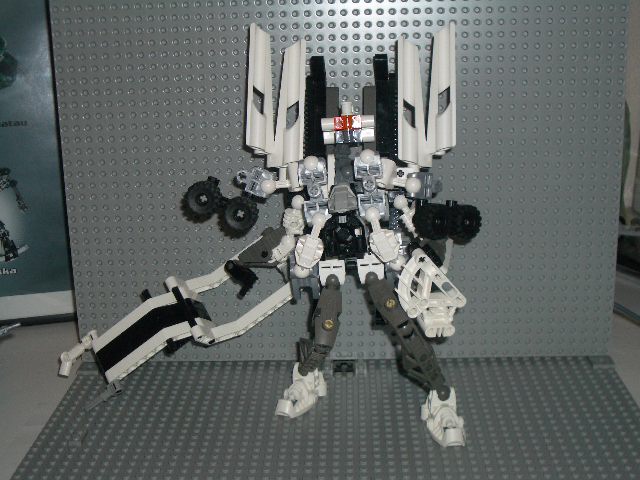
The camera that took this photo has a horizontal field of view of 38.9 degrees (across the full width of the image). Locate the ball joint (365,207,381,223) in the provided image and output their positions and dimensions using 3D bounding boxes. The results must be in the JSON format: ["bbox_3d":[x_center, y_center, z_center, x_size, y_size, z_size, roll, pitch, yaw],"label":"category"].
[{"bbox_3d":[0.033,-0.016,0.562,0.009,0.009,0.009,-1,17,2],"label":"ball joint"}]

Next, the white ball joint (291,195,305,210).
[{"bbox_3d":[-0.014,-0.024,0.585,0.009,0.009,0.009,-1,16,2],"label":"white ball joint"}]

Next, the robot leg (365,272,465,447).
[{"bbox_3d":[0.058,0.070,0.558,0.057,0.097,0.052,-3,17,-4],"label":"robot leg"}]

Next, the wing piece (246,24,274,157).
[{"bbox_3d":[-0.037,-0.095,0.576,0.015,0.082,0.013,1,6,2],"label":"wing piece"}]

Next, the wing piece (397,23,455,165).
[{"bbox_3d":[0.068,-0.092,0.576,0.039,0.093,0.018,2,5,1],"label":"wing piece"}]

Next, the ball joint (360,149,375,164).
[{"bbox_3d":[0.029,-0.051,0.561,0.009,0.009,0.009,-1,16,2],"label":"ball joint"}]

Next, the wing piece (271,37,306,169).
[{"bbox_3d":[-0.018,-0.087,0.578,0.017,0.082,0.013,5,6,0],"label":"wing piece"}]

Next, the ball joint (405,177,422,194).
[{"bbox_3d":[0.058,-0.033,0.556,0.009,0.009,0.009,-1,17,2],"label":"ball joint"}]

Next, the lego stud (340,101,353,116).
[{"bbox_3d":[0.016,-0.080,0.553,0.007,0.009,0.007,-1,17,2],"label":"lego stud"}]

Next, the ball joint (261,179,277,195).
[{"bbox_3d":[-0.033,-0.034,0.580,0.009,0.009,0.009,-1,16,2],"label":"ball joint"}]

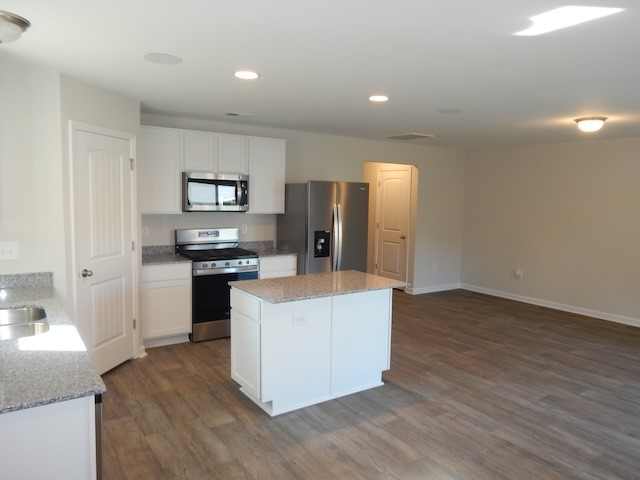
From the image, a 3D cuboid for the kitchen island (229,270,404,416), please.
[{"bbox_3d":[-0.008,0.786,3.735,1.259,0.901,0.742,-2,6,-34],"label":"kitchen island"}]

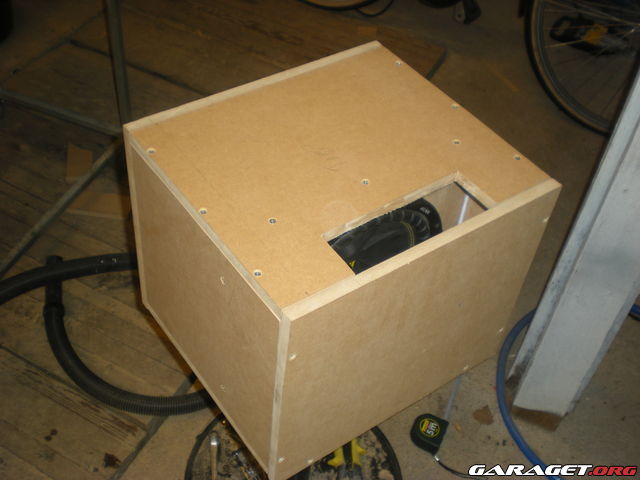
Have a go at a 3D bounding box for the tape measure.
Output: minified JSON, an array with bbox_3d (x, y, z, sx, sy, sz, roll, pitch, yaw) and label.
[{"bbox_3d":[0.222,0.396,1.675,0.066,0.035,0.065,21,47,13],"label":"tape measure"}]

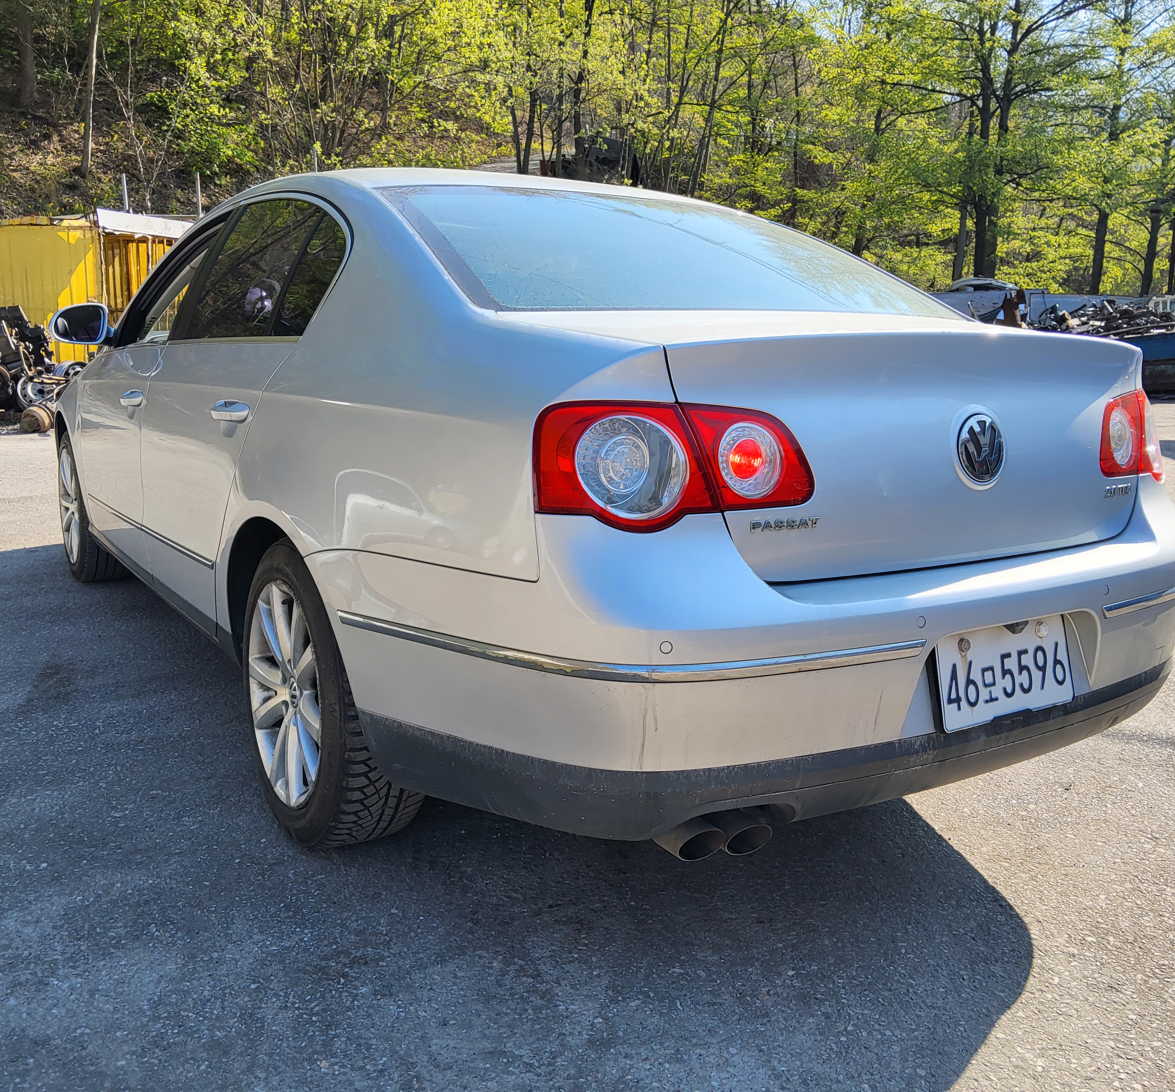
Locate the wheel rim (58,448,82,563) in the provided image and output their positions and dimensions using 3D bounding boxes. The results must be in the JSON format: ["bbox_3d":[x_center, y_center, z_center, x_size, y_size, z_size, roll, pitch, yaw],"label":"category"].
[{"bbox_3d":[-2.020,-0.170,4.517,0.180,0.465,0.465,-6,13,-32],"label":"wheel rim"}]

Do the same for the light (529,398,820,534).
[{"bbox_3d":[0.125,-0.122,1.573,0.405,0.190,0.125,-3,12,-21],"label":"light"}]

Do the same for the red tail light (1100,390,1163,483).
[{"bbox_3d":[1.056,-0.216,2.163,0.405,0.190,0.125,-9,15,-43],"label":"red tail light"}]

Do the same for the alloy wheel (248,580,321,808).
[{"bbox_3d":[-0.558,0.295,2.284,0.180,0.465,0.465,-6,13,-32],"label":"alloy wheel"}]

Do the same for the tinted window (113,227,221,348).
[{"bbox_3d":[-1.237,-0.762,3.196,0.060,0.390,0.780,29,-6,-34],"label":"tinted window"}]

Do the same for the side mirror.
[{"bbox_3d":[-1.629,-0.714,3.508,0.190,0.140,0.130,-6,13,-32],"label":"side mirror"}]

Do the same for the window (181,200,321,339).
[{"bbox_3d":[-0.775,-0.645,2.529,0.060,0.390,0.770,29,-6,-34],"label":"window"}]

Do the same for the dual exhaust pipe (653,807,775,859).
[{"bbox_3d":[0.182,0.422,1.697,0.180,0.075,0.140,-6,13,-32],"label":"dual exhaust pipe"}]

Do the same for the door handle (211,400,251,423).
[{"bbox_3d":[-0.745,-0.281,2.293,0.055,0.050,0.220,-6,13,-32],"label":"door handle"}]

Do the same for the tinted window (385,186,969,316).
[{"bbox_3d":[0.176,-0.677,2.441,1.240,0.090,0.820,-6,35,-32],"label":"tinted window"}]

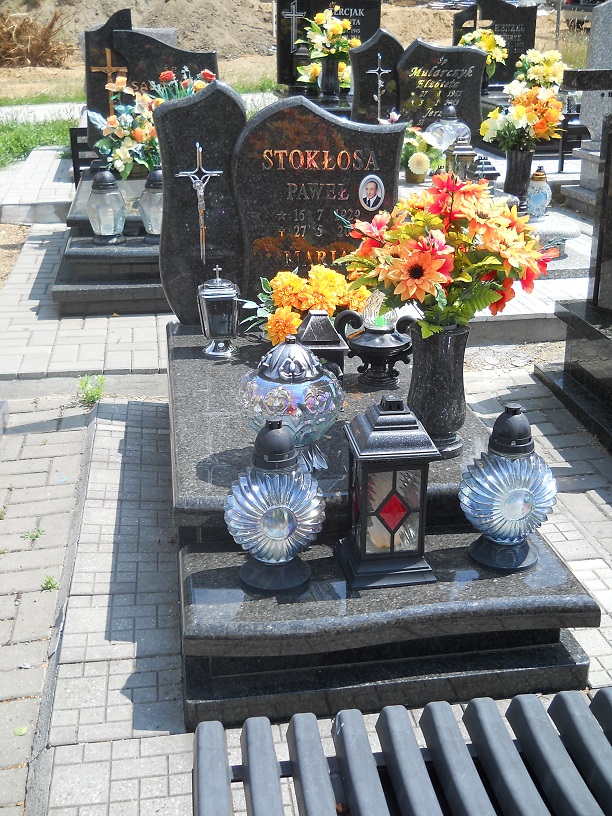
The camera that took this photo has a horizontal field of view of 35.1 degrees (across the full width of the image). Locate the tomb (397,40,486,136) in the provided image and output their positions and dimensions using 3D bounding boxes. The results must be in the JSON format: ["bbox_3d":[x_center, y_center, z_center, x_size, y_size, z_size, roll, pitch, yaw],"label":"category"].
[{"bbox_3d":[1.051,-2.401,7.545,0.730,0.889,0.090,-3,21,-8],"label":"tomb"}]

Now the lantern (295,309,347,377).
[{"bbox_3d":[0.050,-0.163,2.783,0.138,0.240,0.138,-2,20,-4],"label":"lantern"}]

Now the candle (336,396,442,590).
[{"bbox_3d":[0.192,0.182,2.302,0.210,0.433,0.208,-3,21,-8],"label":"candle"}]

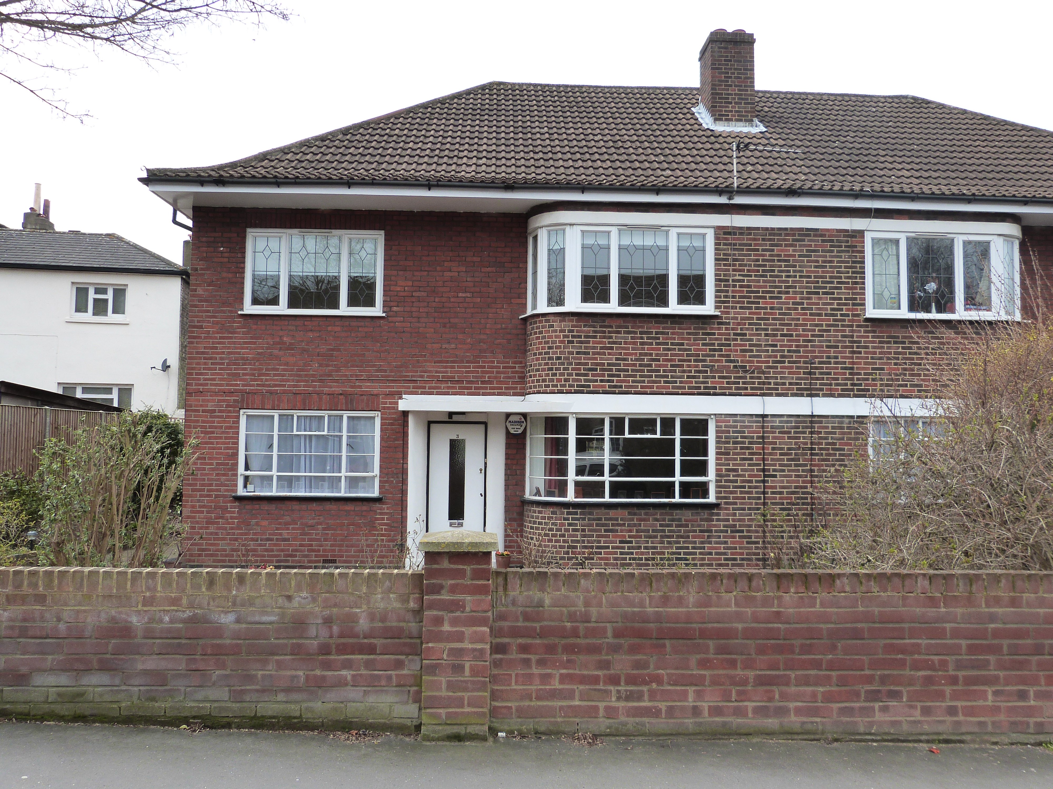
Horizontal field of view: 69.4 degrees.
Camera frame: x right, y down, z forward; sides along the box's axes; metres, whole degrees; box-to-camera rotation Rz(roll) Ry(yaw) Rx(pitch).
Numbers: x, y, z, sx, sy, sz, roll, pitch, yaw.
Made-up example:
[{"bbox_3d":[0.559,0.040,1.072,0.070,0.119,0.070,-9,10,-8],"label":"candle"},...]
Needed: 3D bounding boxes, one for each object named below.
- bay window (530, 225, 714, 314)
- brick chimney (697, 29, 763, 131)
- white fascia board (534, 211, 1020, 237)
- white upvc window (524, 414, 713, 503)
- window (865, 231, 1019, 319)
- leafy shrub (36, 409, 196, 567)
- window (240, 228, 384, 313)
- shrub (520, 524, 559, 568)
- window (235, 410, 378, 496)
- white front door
[{"bbox_3d":[1.392,-1.814,11.396,2.740,1.282,0.600,1,-3,-3],"label":"bay window"},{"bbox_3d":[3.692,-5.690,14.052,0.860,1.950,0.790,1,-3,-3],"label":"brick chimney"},{"bbox_3d":[3.896,-2.520,11.543,7.750,0.180,0.650,1,-3,-3],"label":"white fascia board"},{"bbox_3d":[1.362,0.937,11.237,2.735,1.253,0.600,1,-3,-3],"label":"white upvc window"},{"bbox_3d":[6.385,-1.748,11.616,2.743,1.290,0.600,1,-3,-3],"label":"window"},{"bbox_3d":[-4.454,1.213,8.153,1.710,2.130,1.500,1,-3,-3],"label":"leafy shrub"},{"bbox_3d":[-3.220,-1.872,11.578,2.084,1.302,0.110,1,-3,-3],"label":"window"},{"bbox_3d":[0.179,2.146,10.288,0.525,0.842,0.550,1,-3,-3],"label":"shrub"},{"bbox_3d":[-3.256,0.879,11.419,2.086,1.289,0.110,1,-3,-3],"label":"window"},{"bbox_3d":[-1.064,1.429,11.591,0.889,2.020,0.080,1,-3,-3],"label":"white front door"}]

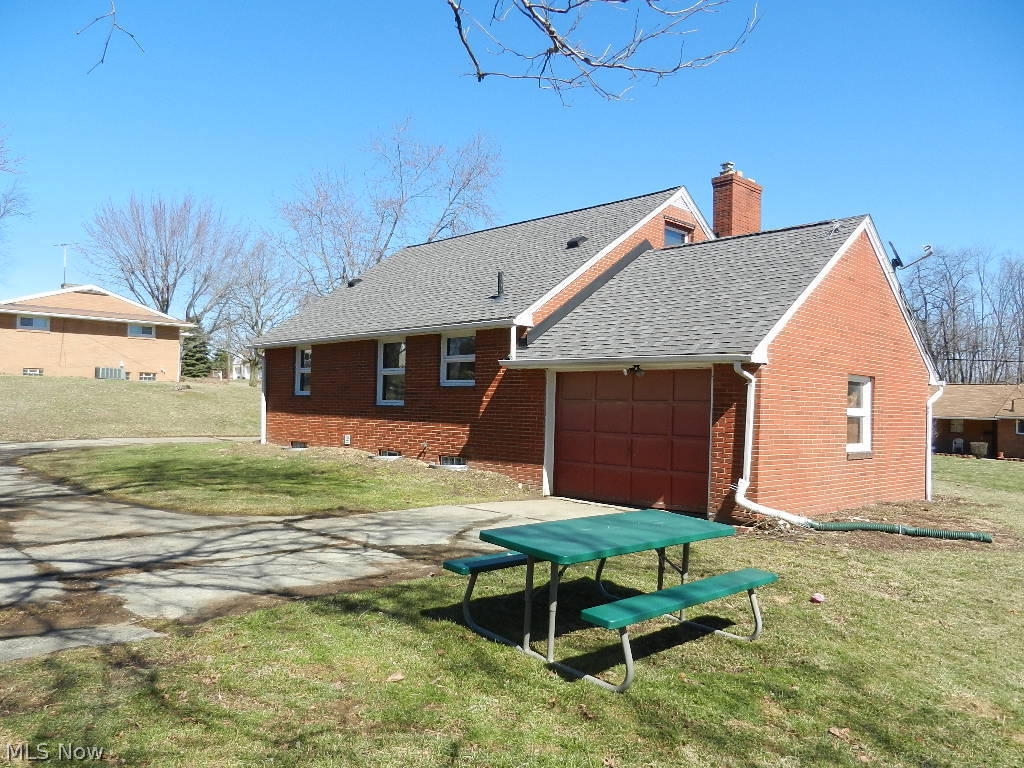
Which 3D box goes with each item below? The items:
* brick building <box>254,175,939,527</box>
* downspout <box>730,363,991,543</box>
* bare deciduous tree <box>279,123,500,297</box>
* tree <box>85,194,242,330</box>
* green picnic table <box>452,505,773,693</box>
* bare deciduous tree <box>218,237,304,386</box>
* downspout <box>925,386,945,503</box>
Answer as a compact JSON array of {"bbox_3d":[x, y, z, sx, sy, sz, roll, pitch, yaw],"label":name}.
[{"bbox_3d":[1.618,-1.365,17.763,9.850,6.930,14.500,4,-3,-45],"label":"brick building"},{"bbox_3d":[4.269,0.817,9.187,3.050,2.180,0.400,1,-2,16],"label":"downspout"},{"bbox_3d":[-7.020,-7.133,40.740,12.308,14.748,11.693,2,-2,-9],"label":"bare deciduous tree"},{"bbox_3d":[-27.557,-7.655,57.745,12.392,14.431,11.773,3,-2,-25],"label":"tree"},{"bbox_3d":[0.703,1.378,5.112,1.840,0.752,1.480,3,0,-43],"label":"green picnic table"},{"bbox_3d":[-12.404,-3.485,35.873,4.381,7.205,4.162,2,-2,-19],"label":"bare deciduous tree"},{"bbox_3d":[8.290,1.156,14.546,0.380,2.240,0.140,4,-3,-45],"label":"downspout"}]

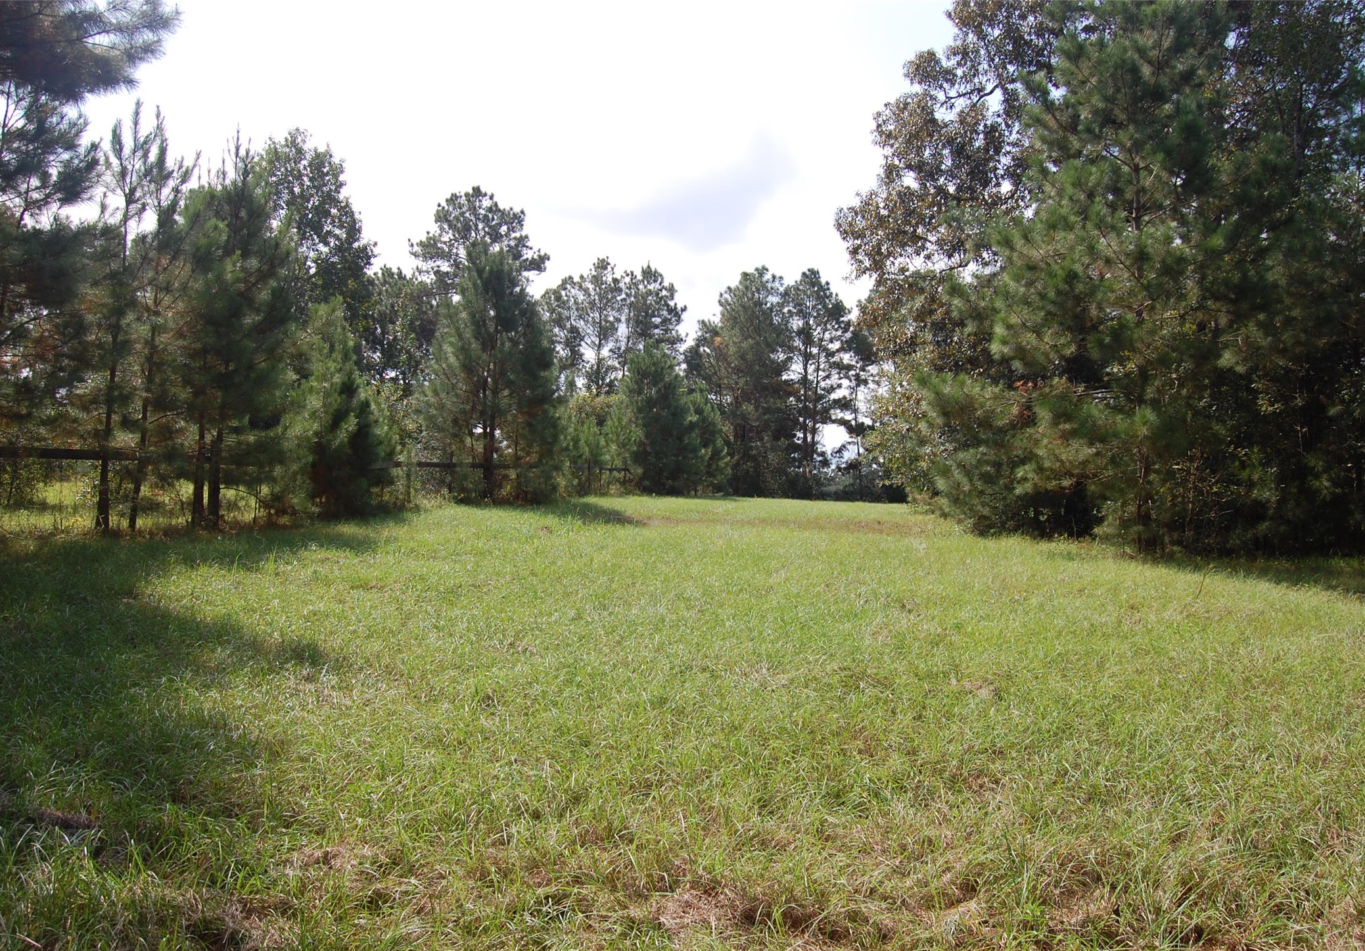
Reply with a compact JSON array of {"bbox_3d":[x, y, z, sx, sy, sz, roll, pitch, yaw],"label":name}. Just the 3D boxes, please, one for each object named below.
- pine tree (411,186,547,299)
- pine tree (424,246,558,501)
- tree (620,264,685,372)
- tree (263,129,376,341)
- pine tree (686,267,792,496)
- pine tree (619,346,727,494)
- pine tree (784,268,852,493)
[{"bbox_3d":[-9.870,-6.450,52.000,6.670,15.180,6.330,0,0,0],"label":"pine tree"},{"bbox_3d":[-6.260,-3.320,35.000,4.380,8.320,4.250,0,0,0],"label":"pine tree"},{"bbox_3d":[-1.830,-5.740,64.000,4.140,13.880,4.140,0,0,0],"label":"tree"},{"bbox_3d":[-12.990,-5.610,38.000,4.240,13.350,4.240,0,0,0],"label":"tree"},{"bbox_3d":[3.380,-5.520,63.000,6.040,13.530,5.740,0,0,0],"label":"pine tree"},{"bbox_3d":[-0.410,-2.760,52.000,5.200,7.370,4.680,0,0,0],"label":"pine tree"},{"bbox_3d":[8.200,-5.620,65.000,4.130,13.820,4.130,0,0,0],"label":"pine tree"}]

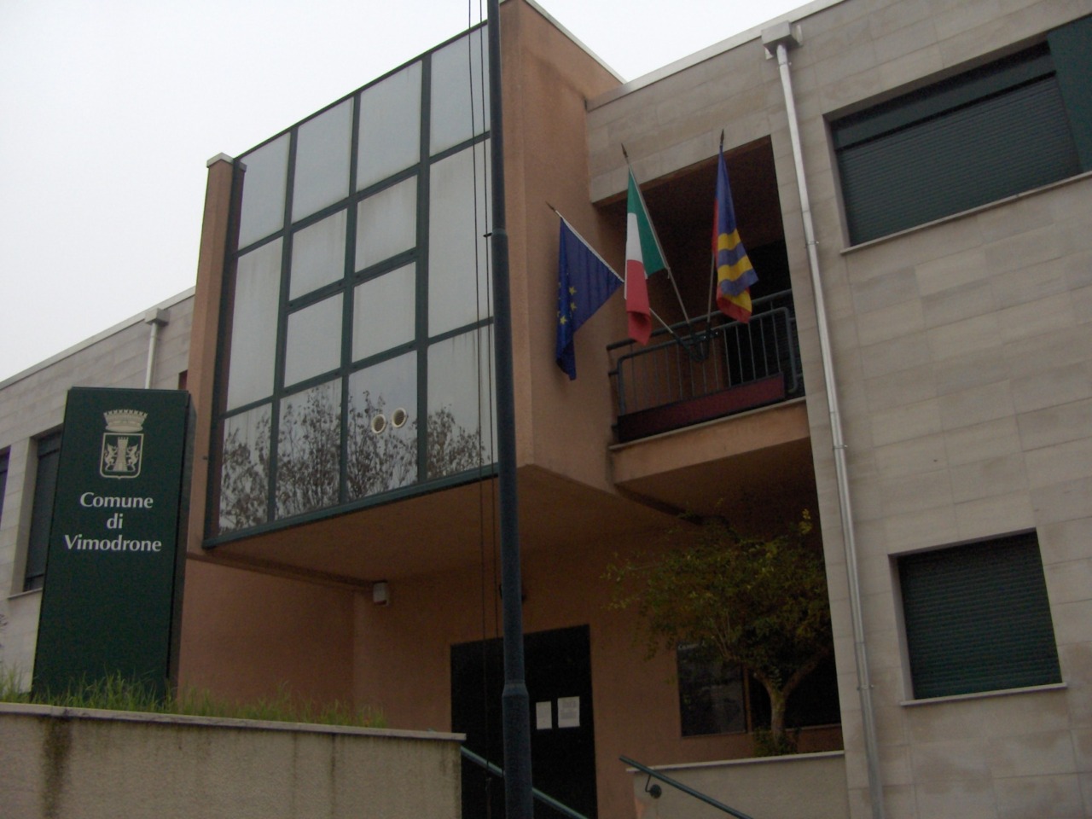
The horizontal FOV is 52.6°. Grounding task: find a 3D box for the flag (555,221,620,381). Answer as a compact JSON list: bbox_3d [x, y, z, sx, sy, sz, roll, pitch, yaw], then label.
[{"bbox_3d":[0.408,-1.070,10.448,0.600,1.600,0.200,2,-21,-10],"label":"flag"}]

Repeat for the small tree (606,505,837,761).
[{"bbox_3d":[1.630,2.114,10.115,2.000,2.250,1.700,-16,-25,33],"label":"small tree"}]

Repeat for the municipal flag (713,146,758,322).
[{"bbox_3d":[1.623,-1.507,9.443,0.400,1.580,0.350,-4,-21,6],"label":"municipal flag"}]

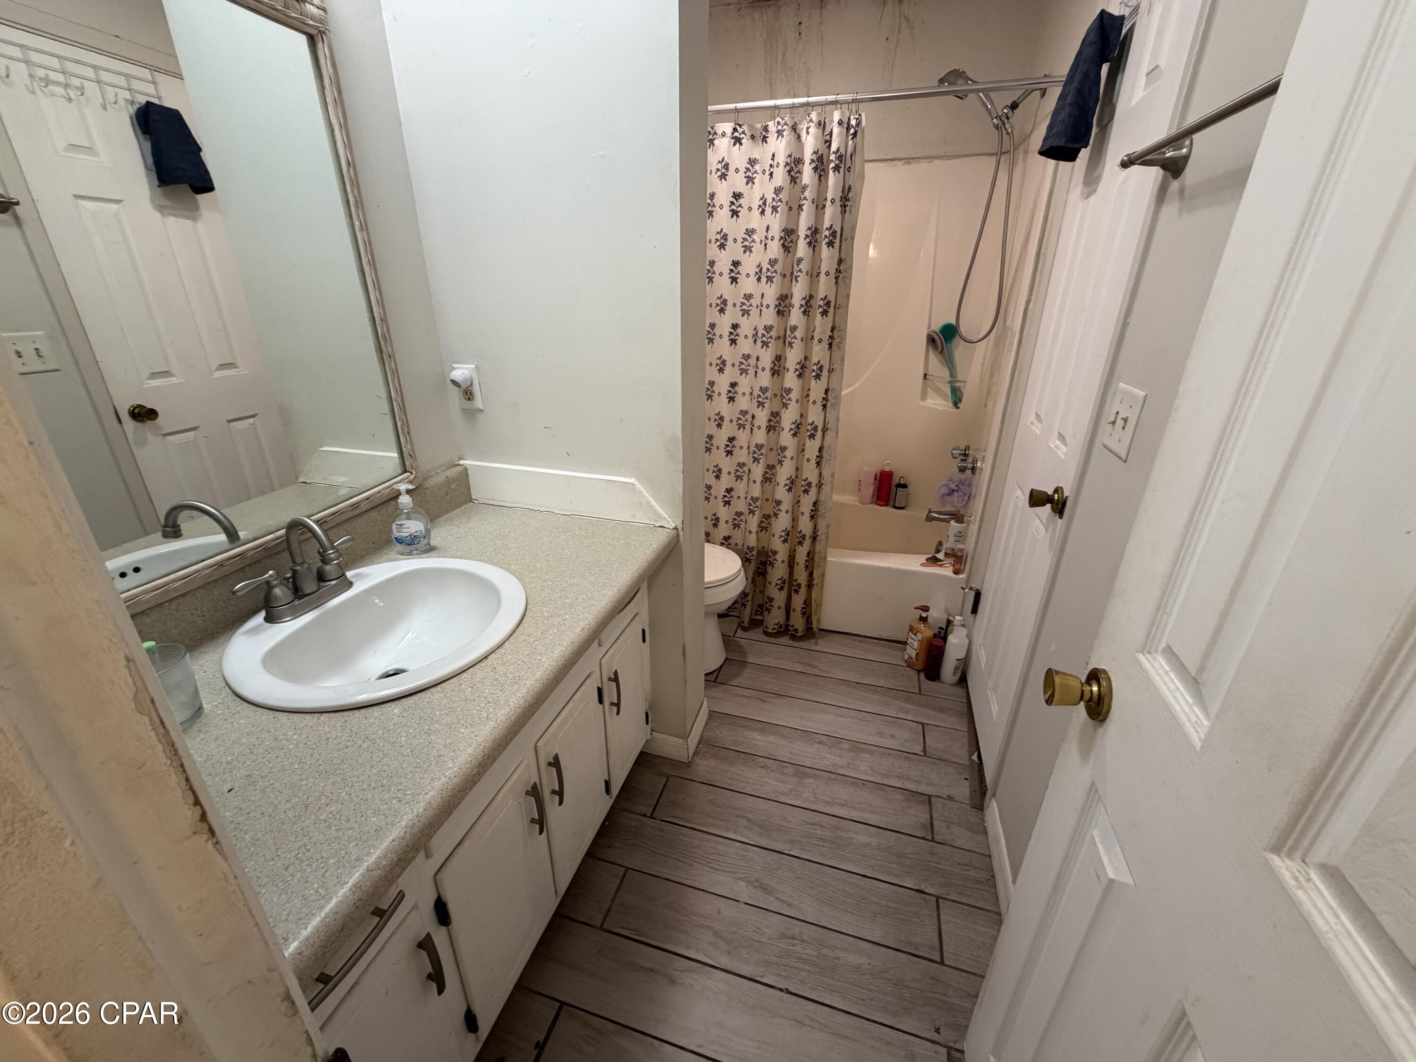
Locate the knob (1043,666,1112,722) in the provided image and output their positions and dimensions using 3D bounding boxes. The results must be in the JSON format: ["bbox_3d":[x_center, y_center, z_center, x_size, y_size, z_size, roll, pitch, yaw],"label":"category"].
[{"bbox_3d":[0.443,0.191,0.687,0.060,0.065,0.065,7,24,15],"label":"knob"}]

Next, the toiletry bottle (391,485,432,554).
[{"bbox_3d":[-0.672,-0.033,1.301,0.080,0.161,0.051,-1,24,-4],"label":"toiletry bottle"}]

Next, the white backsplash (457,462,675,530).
[{"bbox_3d":[-0.381,-0.100,1.501,0.633,0.110,0.028,7,24,15],"label":"white backsplash"}]

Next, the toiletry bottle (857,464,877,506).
[{"bbox_3d":[0.793,-0.234,2.845,0.075,0.198,0.050,7,24,15],"label":"toiletry bottle"}]

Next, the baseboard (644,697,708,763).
[{"bbox_3d":[-0.103,0.621,1.823,0.155,0.084,0.188,7,24,15],"label":"baseboard"}]

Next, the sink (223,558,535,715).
[{"bbox_3d":[-0.574,0.222,1.056,0.482,0.160,0.488,7,24,15],"label":"sink"}]

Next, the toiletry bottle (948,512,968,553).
[{"bbox_3d":[0.988,0.018,2.281,0.068,0.187,0.050,7,24,15],"label":"toiletry bottle"}]

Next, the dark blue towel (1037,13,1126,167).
[{"bbox_3d":[0.851,-1.014,1.311,0.115,0.250,0.170,7,24,15],"label":"dark blue towel"}]

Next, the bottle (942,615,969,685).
[{"bbox_3d":[0.894,0.425,2.068,0.080,0.265,0.074,-5,24,-12],"label":"bottle"}]

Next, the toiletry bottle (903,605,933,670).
[{"bbox_3d":[0.803,0.397,2.151,0.054,0.256,0.082,-8,25,-18],"label":"toiletry bottle"}]

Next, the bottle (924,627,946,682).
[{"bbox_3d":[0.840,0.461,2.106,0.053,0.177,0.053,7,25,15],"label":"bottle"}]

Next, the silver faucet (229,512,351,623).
[{"bbox_3d":[-0.714,0.054,1.034,0.148,0.179,0.241,7,25,15],"label":"silver faucet"}]

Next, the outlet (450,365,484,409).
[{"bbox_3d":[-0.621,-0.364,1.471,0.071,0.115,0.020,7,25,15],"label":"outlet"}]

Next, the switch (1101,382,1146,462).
[{"bbox_3d":[0.753,-0.201,1.044,0.014,0.117,0.122,7,25,15],"label":"switch"}]

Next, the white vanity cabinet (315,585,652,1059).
[{"bbox_3d":[-0.585,0.538,1.210,0.572,0.732,1.148,7,25,15],"label":"white vanity cabinet"}]

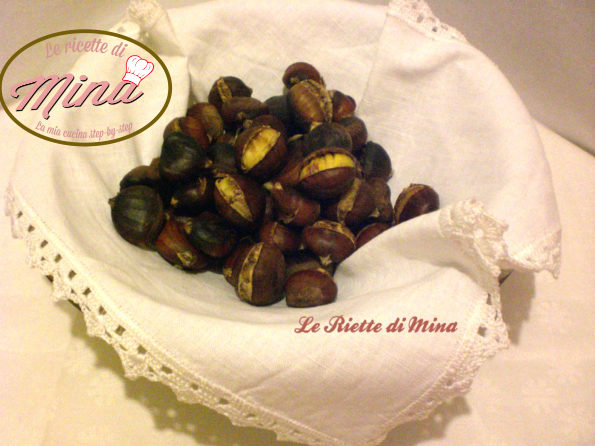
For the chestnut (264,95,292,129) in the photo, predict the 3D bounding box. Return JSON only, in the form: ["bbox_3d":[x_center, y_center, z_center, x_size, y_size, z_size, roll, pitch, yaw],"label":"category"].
[{"bbox_3d":[-0.012,-0.080,0.480,0.031,0.028,0.028,0,42,0],"label":"chestnut"}]

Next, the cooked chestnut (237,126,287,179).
[{"bbox_3d":[-0.024,-0.046,0.428,0.034,0.031,0.034,0,44,0],"label":"cooked chestnut"}]

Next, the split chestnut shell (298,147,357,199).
[{"bbox_3d":[0.019,-0.033,0.422,0.037,0.029,0.031,-8,45,-9],"label":"split chestnut shell"}]

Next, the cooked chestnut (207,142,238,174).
[{"bbox_3d":[-0.050,-0.044,0.455,0.029,0.026,0.028,0,46,0],"label":"cooked chestnut"}]

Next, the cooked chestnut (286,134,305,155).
[{"bbox_3d":[0.001,-0.052,0.453,0.030,0.026,0.028,0,44,0],"label":"cooked chestnut"}]

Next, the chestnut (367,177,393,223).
[{"bbox_3d":[0.053,-0.016,0.435,0.028,0.028,0.030,0,42,0],"label":"chestnut"}]

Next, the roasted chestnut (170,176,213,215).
[{"bbox_3d":[-0.069,-0.019,0.430,0.032,0.027,0.028,-11,43,-12],"label":"roasted chestnut"}]

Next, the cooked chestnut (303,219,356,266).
[{"bbox_3d":[0.020,0.013,0.415,0.034,0.028,0.029,0,46,0],"label":"cooked chestnut"}]

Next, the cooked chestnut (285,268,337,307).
[{"bbox_3d":[0.008,0.039,0.390,0.031,0.024,0.027,0,42,0],"label":"cooked chestnut"}]

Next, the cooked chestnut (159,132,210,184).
[{"bbox_3d":[-0.075,-0.043,0.430,0.033,0.029,0.030,0,42,0],"label":"cooked chestnut"}]

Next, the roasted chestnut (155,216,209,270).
[{"bbox_3d":[-0.075,0.014,0.428,0.034,0.028,0.032,0,44,0],"label":"roasted chestnut"}]

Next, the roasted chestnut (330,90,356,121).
[{"bbox_3d":[0.032,-0.085,0.475,0.029,0.028,0.028,0,42,0],"label":"roasted chestnut"}]

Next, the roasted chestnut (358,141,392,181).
[{"bbox_3d":[0.052,-0.043,0.448,0.029,0.028,0.028,0,44,0],"label":"roasted chestnut"}]

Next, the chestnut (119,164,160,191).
[{"bbox_3d":[-0.107,-0.027,0.452,0.032,0.027,0.029,0,44,0],"label":"chestnut"}]

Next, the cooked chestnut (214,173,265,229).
[{"bbox_3d":[-0.038,-0.015,0.420,0.031,0.030,0.035,-19,49,-17],"label":"cooked chestnut"}]

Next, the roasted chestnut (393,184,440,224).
[{"bbox_3d":[0.079,-0.011,0.430,0.032,0.029,0.030,15,48,14],"label":"roasted chestnut"}]

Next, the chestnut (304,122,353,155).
[{"bbox_3d":[0.022,-0.055,0.455,0.034,0.028,0.030,0,44,0],"label":"chestnut"}]

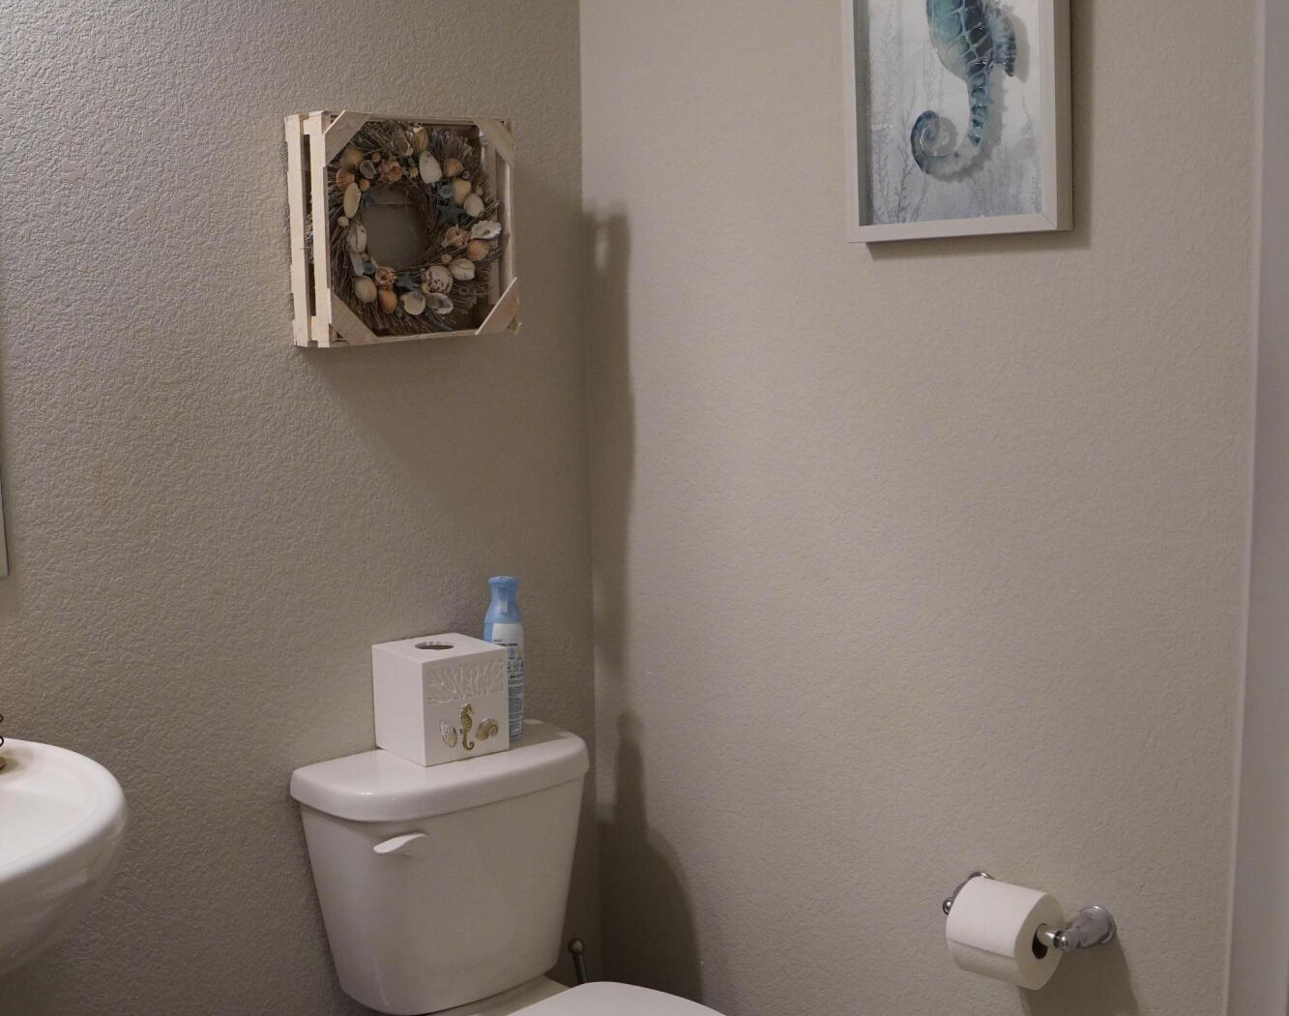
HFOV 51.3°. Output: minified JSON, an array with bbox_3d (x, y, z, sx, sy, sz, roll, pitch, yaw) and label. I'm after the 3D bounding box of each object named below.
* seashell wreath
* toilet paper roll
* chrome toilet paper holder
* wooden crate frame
[{"bbox_3d":[-0.331,-0.396,1.911,0.292,0.292,0.065,-7,9,-44],"label":"seashell wreath"},{"bbox_3d":[0.447,0.524,1.658,0.120,0.120,0.096,-7,9,-44],"label":"toilet paper roll"},{"bbox_3d":[0.468,0.510,1.681,0.086,0.050,0.224,-7,9,-44],"label":"chrome toilet paper holder"},{"bbox_3d":[-0.339,-0.394,1.914,0.318,0.308,0.095,-7,9,-44],"label":"wooden crate frame"}]

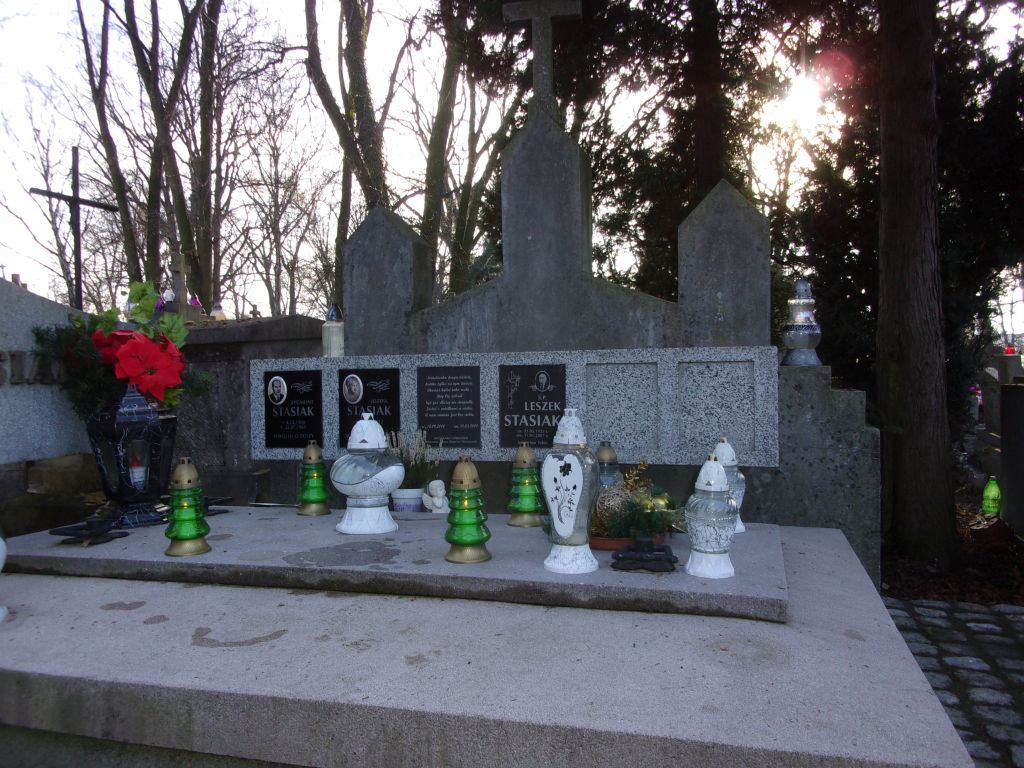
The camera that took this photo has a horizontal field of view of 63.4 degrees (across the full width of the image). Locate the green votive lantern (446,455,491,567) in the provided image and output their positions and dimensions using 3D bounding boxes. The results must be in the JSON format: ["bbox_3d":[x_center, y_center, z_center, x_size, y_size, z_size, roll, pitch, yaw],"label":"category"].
[{"bbox_3d":[-0.119,0.332,2.226,0.125,0.275,0.125,-1,-1,-3],"label":"green votive lantern"}]

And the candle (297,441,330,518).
[{"bbox_3d":[-0.697,0.328,2.916,0.119,0.257,0.119,-1,-1,17],"label":"candle"}]

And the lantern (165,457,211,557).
[{"bbox_3d":[-0.924,0.344,2.363,0.125,0.274,0.125,-1,-1,-21],"label":"lantern"}]

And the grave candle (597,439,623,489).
[{"bbox_3d":[0.308,0.327,2.667,0.116,0.283,0.116,-1,-1,6],"label":"grave candle"}]

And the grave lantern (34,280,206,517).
[{"bbox_3d":[-1.325,0.060,2.790,0.530,0.770,0.380,0,-1,-27],"label":"grave lantern"}]

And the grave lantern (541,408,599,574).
[{"bbox_3d":[0.134,0.244,1.949,0.138,0.376,0.138,-1,-1,0],"label":"grave lantern"}]

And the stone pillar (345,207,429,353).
[{"bbox_3d":[-0.482,-0.398,3.247,0.298,0.575,0.174,-1,-1,17],"label":"stone pillar"}]

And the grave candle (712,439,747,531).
[{"bbox_3d":[0.672,0.317,2.617,0.124,0.293,0.124,-1,-1,14],"label":"grave candle"}]

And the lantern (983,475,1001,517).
[{"bbox_3d":[3.124,0.735,5.402,0.117,0.271,0.117,-1,-1,17],"label":"lantern"}]

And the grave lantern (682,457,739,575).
[{"bbox_3d":[0.478,0.314,2.009,0.124,0.290,0.124,-1,-1,13],"label":"grave lantern"}]

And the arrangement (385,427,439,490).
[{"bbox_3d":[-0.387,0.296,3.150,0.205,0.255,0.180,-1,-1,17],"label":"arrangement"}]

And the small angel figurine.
[{"bbox_3d":[-0.281,0.421,3.107,0.080,0.119,0.095,-1,-1,44],"label":"small angel figurine"}]

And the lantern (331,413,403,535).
[{"bbox_3d":[-0.479,0.288,2.739,0.239,0.382,0.239,-1,-1,-10],"label":"lantern"}]

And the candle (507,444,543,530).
[{"bbox_3d":[0.040,0.313,2.613,0.117,0.258,0.117,-1,-1,0],"label":"candle"}]

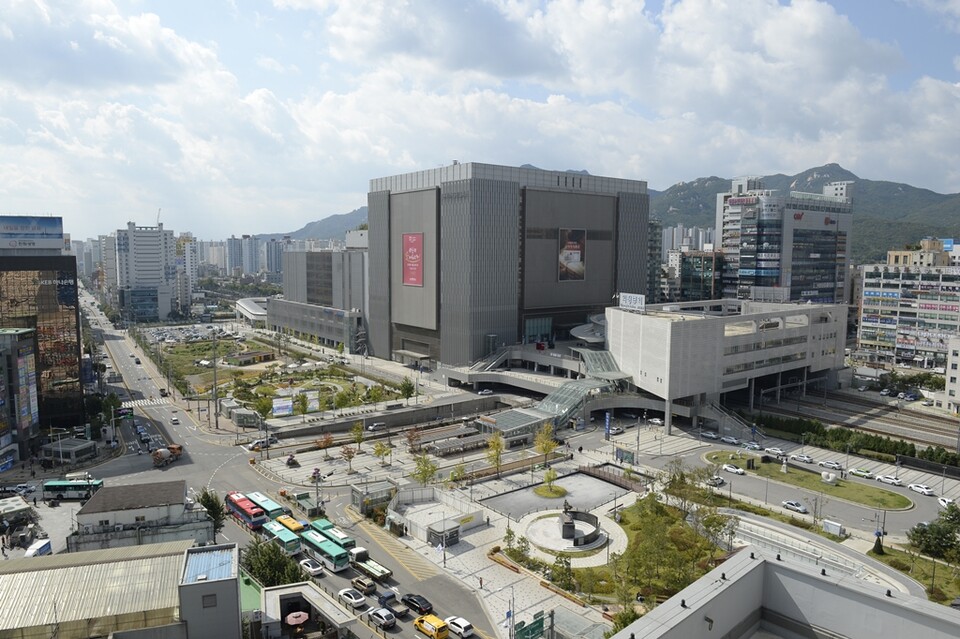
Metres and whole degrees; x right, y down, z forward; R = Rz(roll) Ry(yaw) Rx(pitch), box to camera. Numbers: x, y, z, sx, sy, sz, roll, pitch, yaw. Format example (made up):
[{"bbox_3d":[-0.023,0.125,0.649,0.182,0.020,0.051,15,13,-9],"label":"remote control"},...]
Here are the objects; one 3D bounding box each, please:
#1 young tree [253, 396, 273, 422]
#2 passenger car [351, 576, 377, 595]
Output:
[{"bbox_3d":[-63.207,26.404,187.737,5.300,7.100,5.100,-2,6,-19],"label":"young tree"},{"bbox_3d":[-17.439,39.822,96.182,1.840,1.680,4.500,-6,8,-45],"label":"passenger car"}]

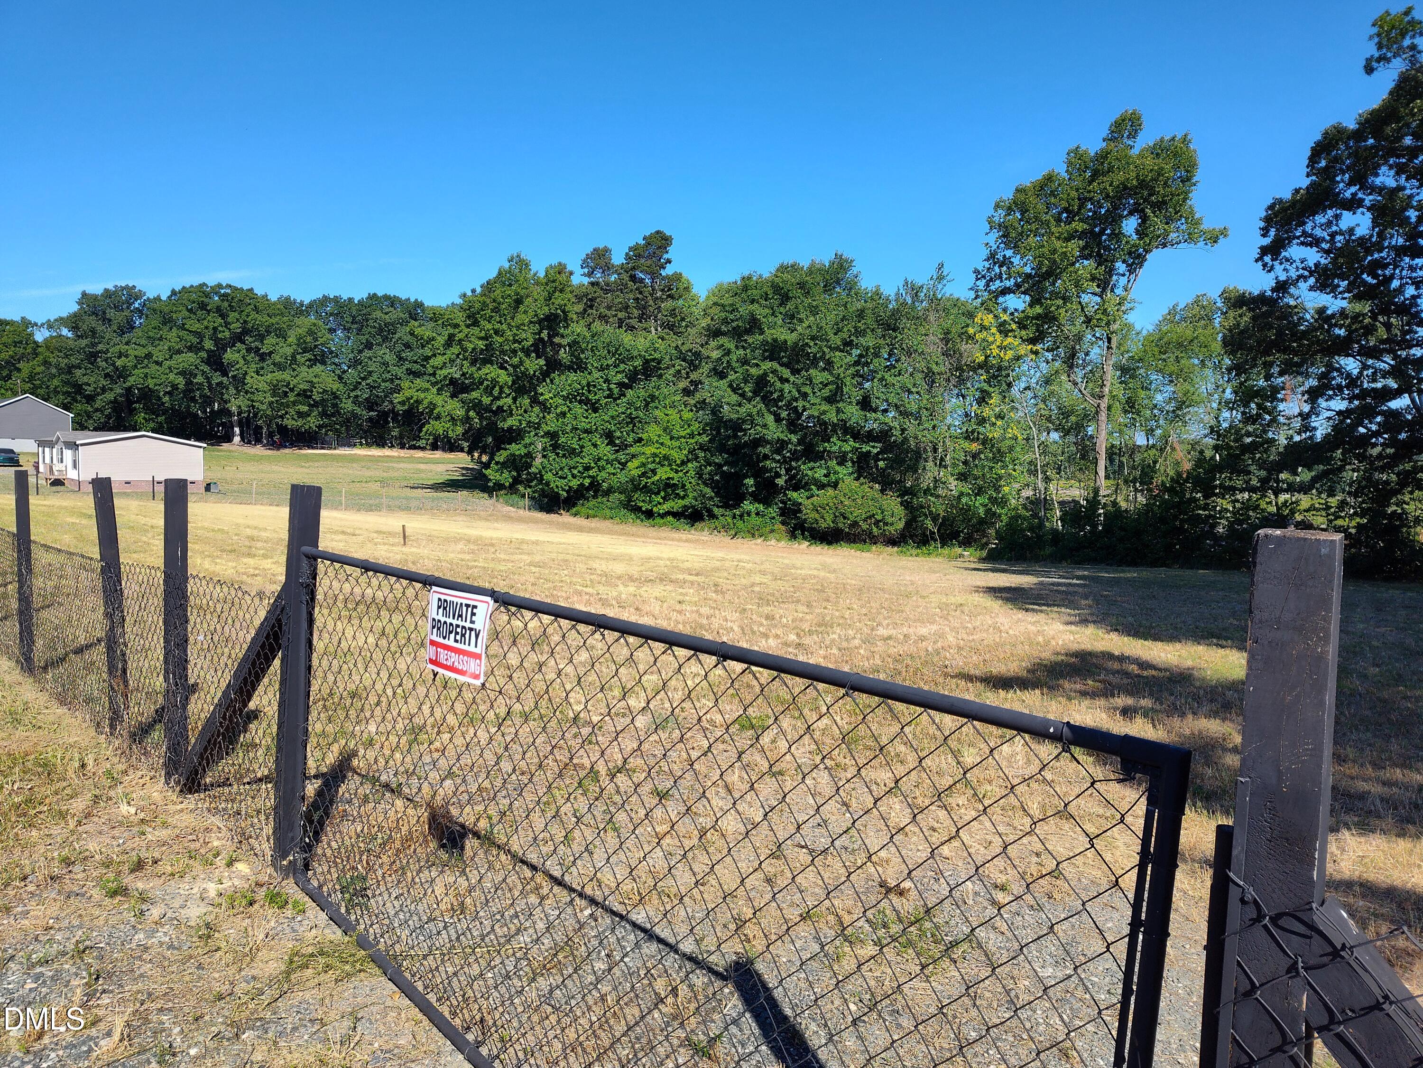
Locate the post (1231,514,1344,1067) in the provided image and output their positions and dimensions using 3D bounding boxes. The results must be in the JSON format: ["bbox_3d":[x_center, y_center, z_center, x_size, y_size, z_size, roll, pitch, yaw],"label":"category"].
[{"bbox_3d":[0.754,0.767,1.290,0.092,1.533,0.092,4,5,37],"label":"post"}]

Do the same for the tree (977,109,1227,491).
[{"bbox_3d":[10.791,-5.831,26.900,7.000,12.154,6.600,2,4,17],"label":"tree"}]

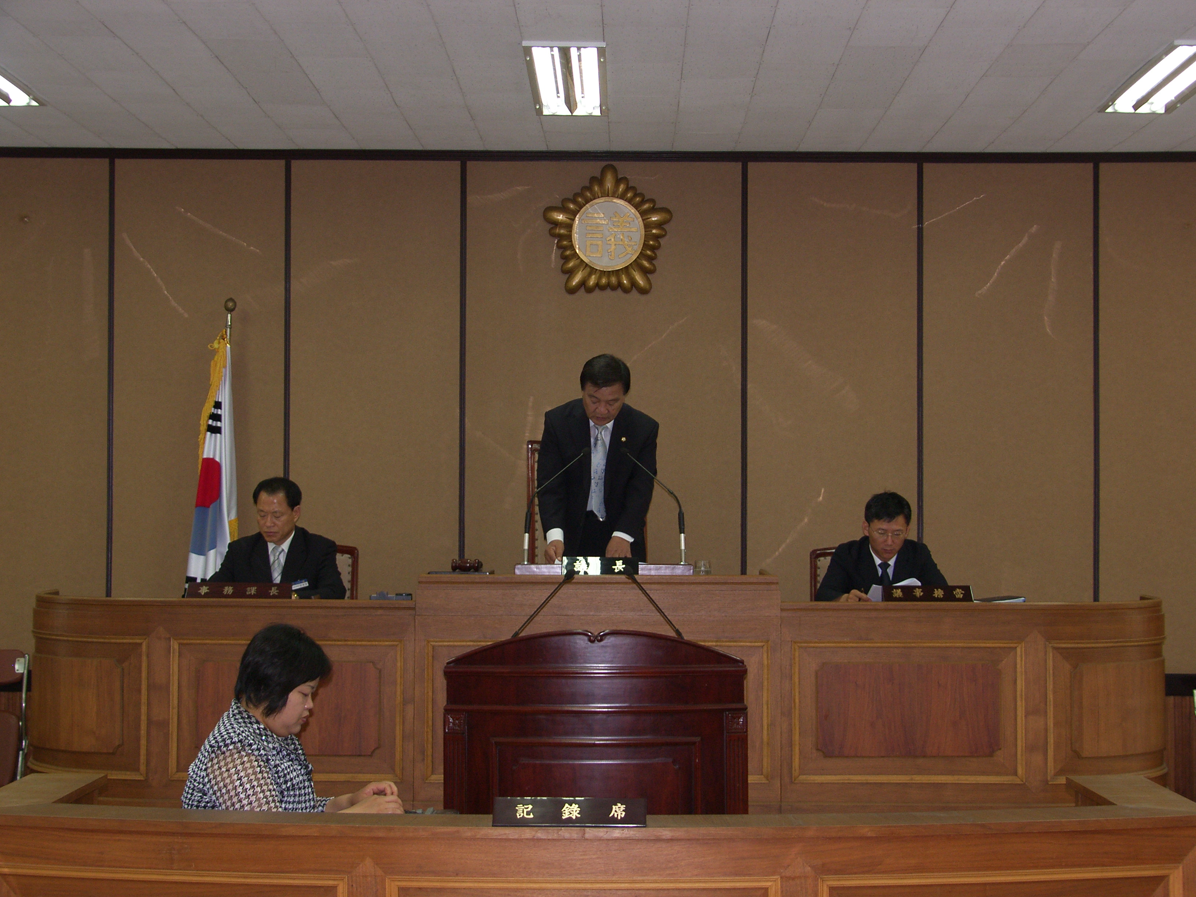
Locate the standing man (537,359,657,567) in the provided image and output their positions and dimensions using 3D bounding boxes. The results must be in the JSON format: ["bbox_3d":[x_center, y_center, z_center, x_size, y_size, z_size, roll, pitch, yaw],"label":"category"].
[{"bbox_3d":[-0.003,0.422,8.022,0.482,1.561,0.520,0,-2,1],"label":"standing man"}]

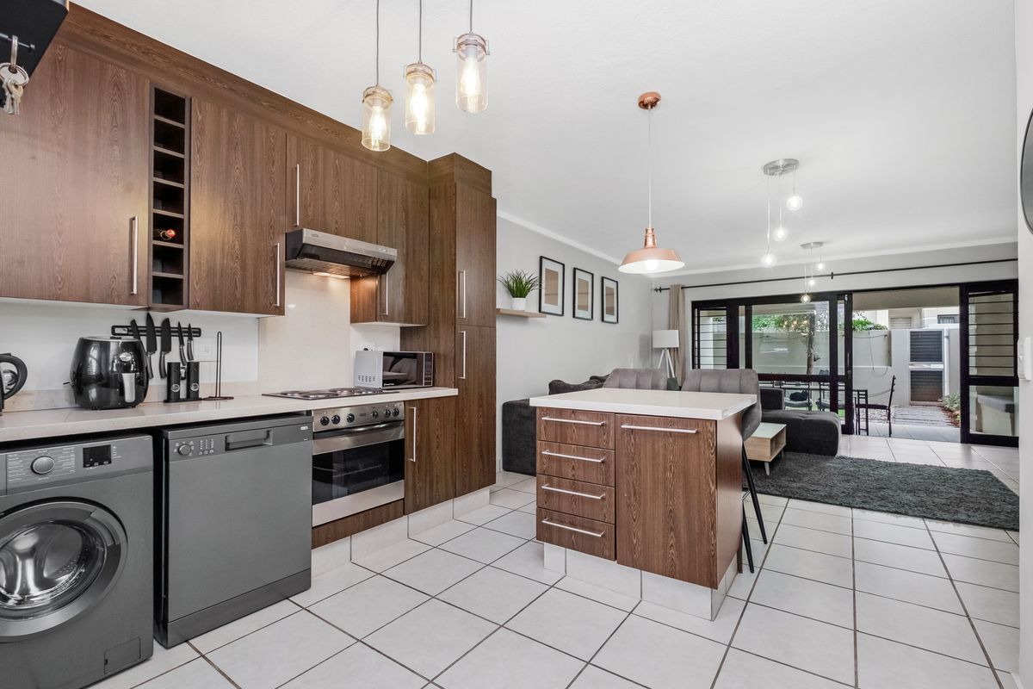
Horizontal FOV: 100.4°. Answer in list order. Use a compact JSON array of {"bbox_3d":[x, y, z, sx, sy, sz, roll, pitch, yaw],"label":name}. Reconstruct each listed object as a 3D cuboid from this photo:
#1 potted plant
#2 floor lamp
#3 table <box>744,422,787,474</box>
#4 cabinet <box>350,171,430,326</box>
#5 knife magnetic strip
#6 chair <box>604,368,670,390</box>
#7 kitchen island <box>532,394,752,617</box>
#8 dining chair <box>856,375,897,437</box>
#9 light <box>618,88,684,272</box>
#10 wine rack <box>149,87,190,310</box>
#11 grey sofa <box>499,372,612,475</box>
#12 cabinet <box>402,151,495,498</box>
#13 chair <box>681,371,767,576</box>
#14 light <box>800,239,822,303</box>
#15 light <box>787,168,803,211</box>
[{"bbox_3d":[0.026,-0.544,4.342,0.360,0.420,0.410,-1,-2,38],"label":"potted plant"},{"bbox_3d":[2.632,0.550,7.545,0.520,1.632,0.520,-1,-2,36],"label":"floor lamp"},{"bbox_3d":[2.540,1.098,4.702,0.570,0.370,1.122,-1,-2,38],"label":"table"},{"bbox_3d":[-0.928,-0.662,3.169,0.318,1.010,0.447,-1,-2,36],"label":"cabinet"},{"bbox_3d":[-1.822,-0.067,2.200,0.020,0.047,0.362,-1,-2,38],"label":"knife magnetic strip"},{"bbox_3d":[0.747,0.708,3.025,0.480,1.072,0.550,-1,-2,36],"label":"chair"},{"bbox_3d":[0.770,0.773,2.545,1.000,0.938,0.964,-1,-2,36],"label":"kitchen island"},{"bbox_3d":[5.426,0.902,6.508,0.460,0.890,0.430,-1,-2,38],"label":"dining chair"},{"bbox_3d":[0.766,-0.898,2.459,0.380,1.050,0.380,-1,-2,36],"label":"light"},{"bbox_3d":[-1.727,-0.665,2.089,0.316,1.005,0.153,-1,-2,38],"label":"wine rack"},{"bbox_3d":[1.122,0.881,5.180,0.980,0.840,2.754,-1,-2,38],"label":"grey sofa"},{"bbox_3d":[-0.541,-0.138,3.437,0.605,2.475,0.456,-1,-2,36],"label":"cabinet"},{"bbox_3d":[1.239,0.700,2.667,0.480,1.091,0.510,-1,-2,37],"label":"chair"},{"bbox_3d":[3.982,-0.939,5.783,0.290,0.800,0.290,-1,-2,36],"label":"light"},{"bbox_3d":[2.199,-1.233,3.403,0.122,0.335,0.122,-1,-2,36],"label":"light"}]

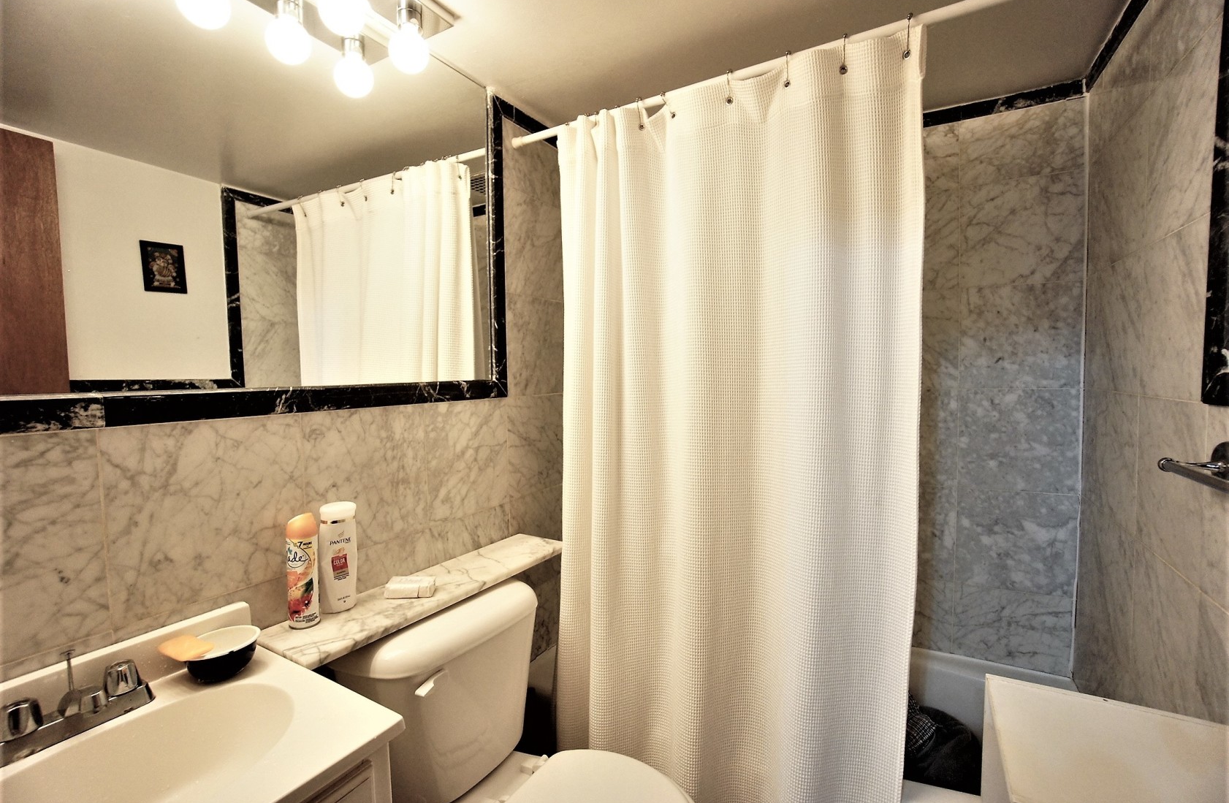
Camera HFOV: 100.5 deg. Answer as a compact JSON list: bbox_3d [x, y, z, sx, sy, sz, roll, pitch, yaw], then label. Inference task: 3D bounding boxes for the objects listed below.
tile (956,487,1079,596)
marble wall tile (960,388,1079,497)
[{"bbox_3d":[1.215,0.421,1.555,0.303,0.305,0.012,1,3,31],"label":"tile"},{"bbox_3d":[1.207,0.117,1.539,0.303,0.305,0.012,1,3,31],"label":"marble wall tile"}]

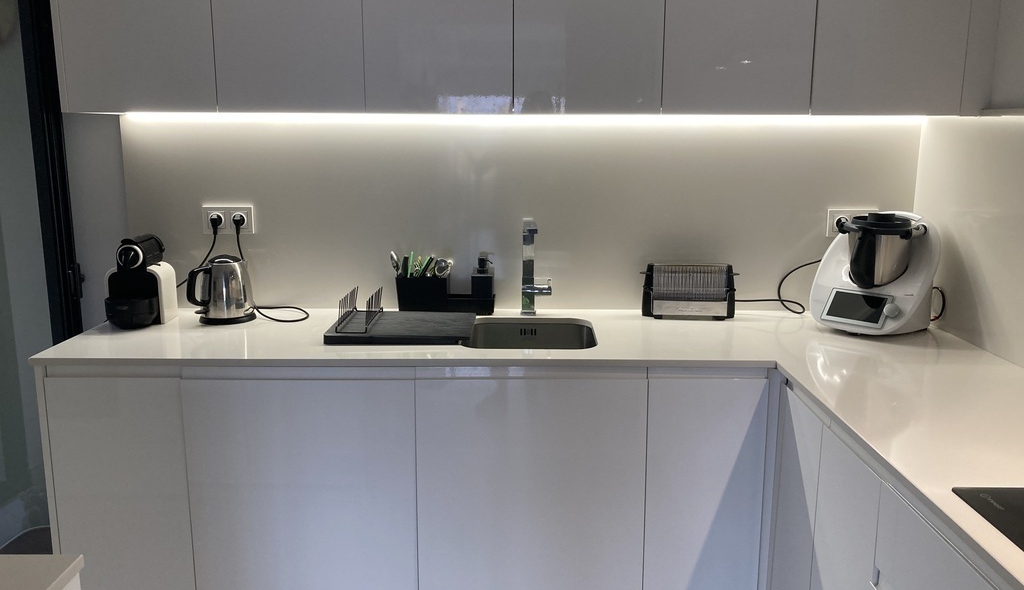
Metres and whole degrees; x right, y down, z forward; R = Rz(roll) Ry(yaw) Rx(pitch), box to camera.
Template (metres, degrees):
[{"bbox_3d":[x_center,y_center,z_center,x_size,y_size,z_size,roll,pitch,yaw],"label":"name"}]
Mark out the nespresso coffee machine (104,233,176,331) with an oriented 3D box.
[{"bbox_3d":[-1.112,-0.050,2.487,0.170,0.257,0.265,0,11,-2],"label":"nespresso coffee machine"}]

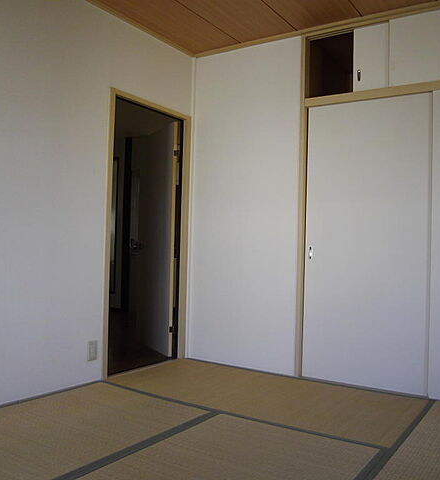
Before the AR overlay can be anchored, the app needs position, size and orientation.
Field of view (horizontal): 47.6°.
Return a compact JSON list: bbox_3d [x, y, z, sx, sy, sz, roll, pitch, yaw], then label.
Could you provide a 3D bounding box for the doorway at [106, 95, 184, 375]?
[{"bbox_3d":[-0.517,-0.018,3.527,0.130,1.848,0.759,1,-1,34],"label":"doorway"}]

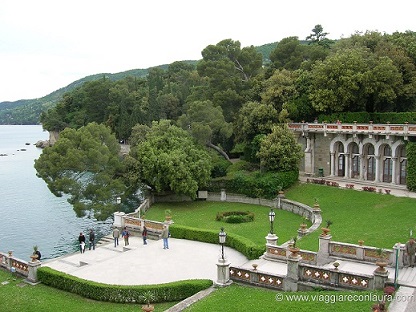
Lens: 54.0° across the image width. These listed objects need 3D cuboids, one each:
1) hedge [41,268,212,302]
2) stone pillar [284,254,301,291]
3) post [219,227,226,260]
[{"bbox_3d":[-5.486,7.936,25.523,11.555,0.950,3.567,0,5,-1],"label":"hedge"},{"bbox_3d":[5.153,7.138,24.864,0.750,2.033,0.750,2,5,24],"label":"stone pillar"},{"bbox_3d":[0.974,5.579,25.949,0.480,2.075,0.480,2,5,27],"label":"post"}]

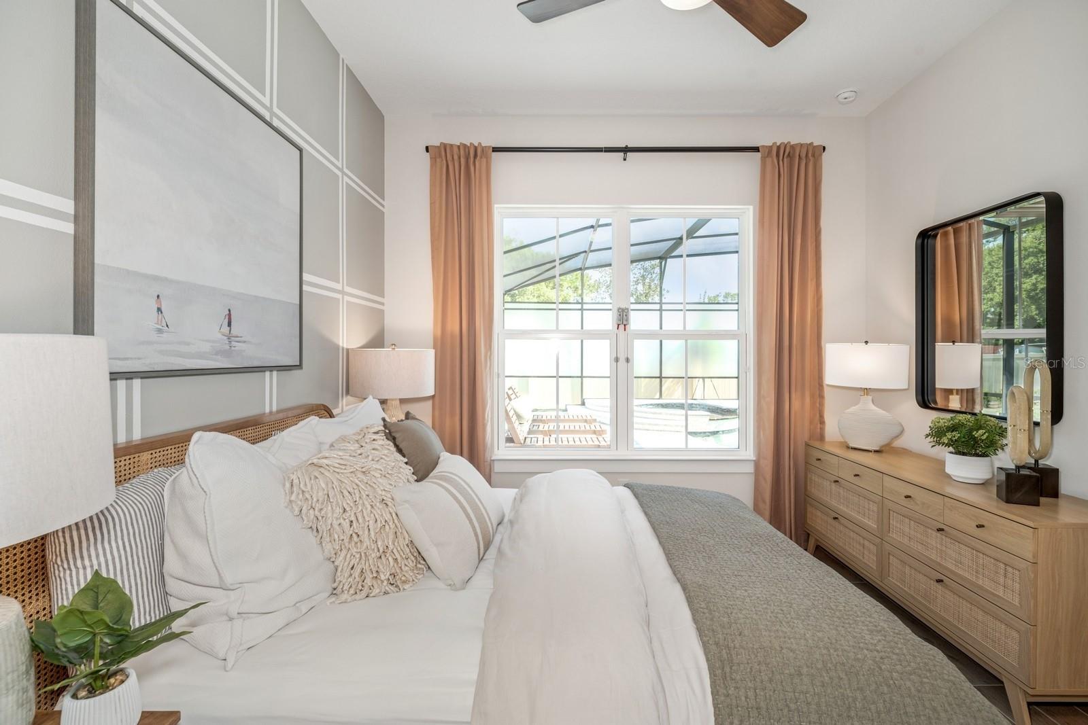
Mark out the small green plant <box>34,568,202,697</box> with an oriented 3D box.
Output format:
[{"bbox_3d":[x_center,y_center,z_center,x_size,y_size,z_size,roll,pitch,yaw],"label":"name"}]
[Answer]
[{"bbox_3d":[-0.818,0.541,0.870,0.240,0.280,0.240,0,1,0],"label":"small green plant"}]

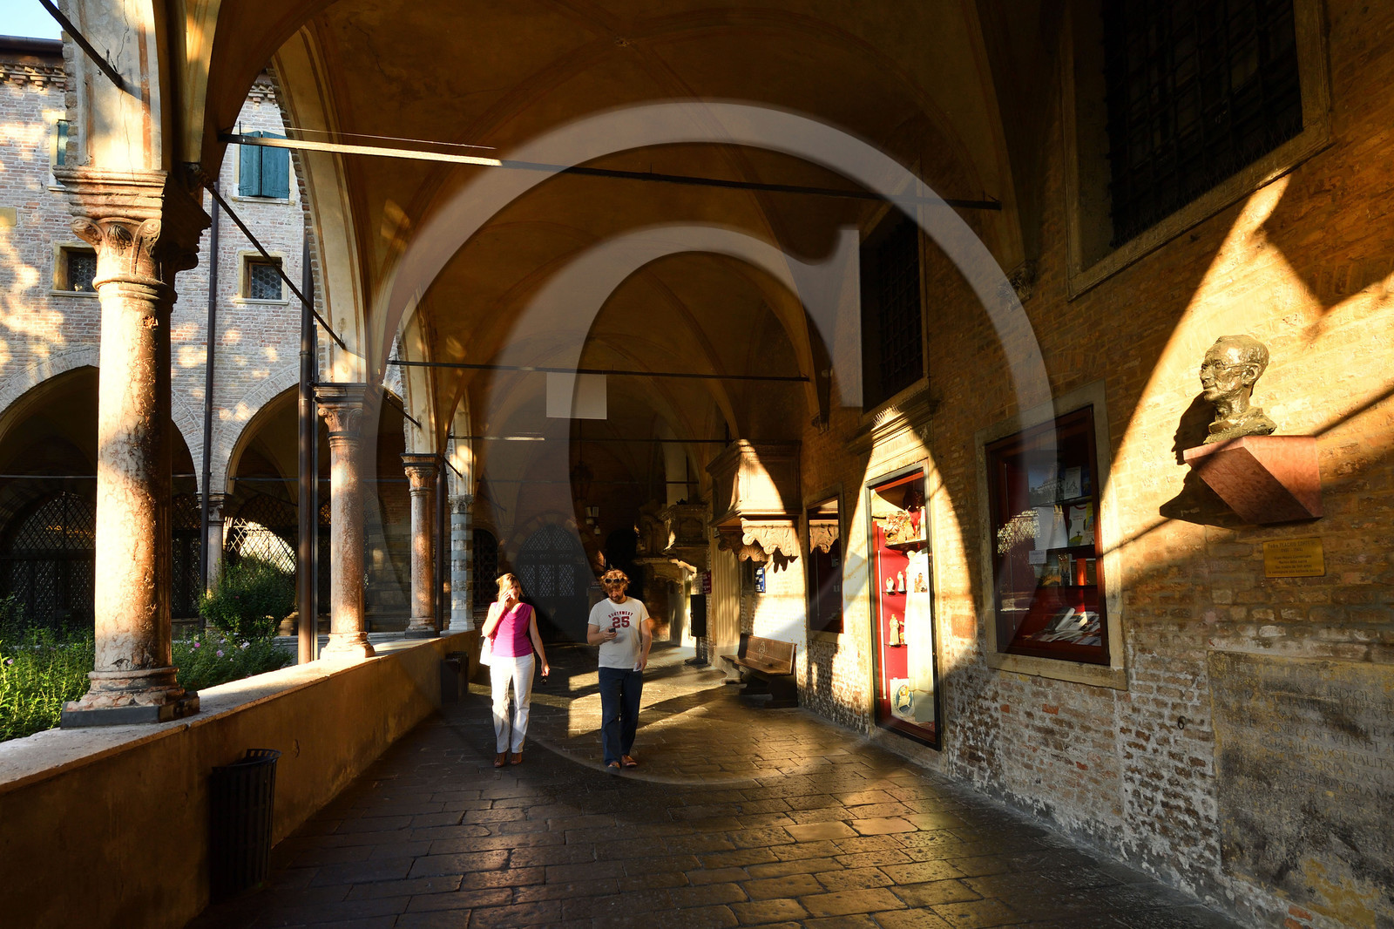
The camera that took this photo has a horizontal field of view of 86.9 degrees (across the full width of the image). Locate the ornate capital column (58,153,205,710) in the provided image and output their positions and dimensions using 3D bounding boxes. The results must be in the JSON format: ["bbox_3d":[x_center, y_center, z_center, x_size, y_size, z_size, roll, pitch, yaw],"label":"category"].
[{"bbox_3d":[-2.897,-0.057,3.796,0.490,2.720,0.490,0,-6,-11],"label":"ornate capital column"}]

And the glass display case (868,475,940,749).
[{"bbox_3d":[1.990,1.345,7.200,0.220,2.530,1.270,0,-6,-9],"label":"glass display case"}]

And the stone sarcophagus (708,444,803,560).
[{"bbox_3d":[0.738,0.561,9.784,0.820,1.420,1.800,0,-6,-11],"label":"stone sarcophagus"}]

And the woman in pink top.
[{"bbox_3d":[-1.582,1.748,6.420,0.570,1.650,0.370,1,-6,-13],"label":"woman in pink top"}]

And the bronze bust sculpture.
[{"bbox_3d":[2.221,-0.292,3.041,0.250,0.430,0.240,-1,-6,1],"label":"bronze bust sculpture"}]

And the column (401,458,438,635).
[{"bbox_3d":[-3.723,1.073,9.900,0.400,2.460,0.400,0,-6,-9],"label":"column"}]

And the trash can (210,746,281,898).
[{"bbox_3d":[-2.404,1.932,3.998,0.250,0.680,0.440,0,-6,-11],"label":"trash can"}]

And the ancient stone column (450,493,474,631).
[{"bbox_3d":[-4.153,1.714,13.000,0.390,2.450,0.390,0,-6,-9],"label":"ancient stone column"}]

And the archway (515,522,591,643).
[{"bbox_3d":[-4.290,3.494,22.000,2.220,3.550,0.400,0,-6,-9],"label":"archway"}]

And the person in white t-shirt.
[{"bbox_3d":[-0.675,1.720,6.330,0.550,1.720,0.420,0,-6,-8],"label":"person in white t-shirt"}]

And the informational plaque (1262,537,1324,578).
[{"bbox_3d":[2.441,0.385,3.019,0.012,0.150,0.240,0,-6,-11],"label":"informational plaque"}]

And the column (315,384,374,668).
[{"bbox_3d":[-3.253,0.503,6.820,0.400,2.520,0.400,0,-6,-9],"label":"column"}]

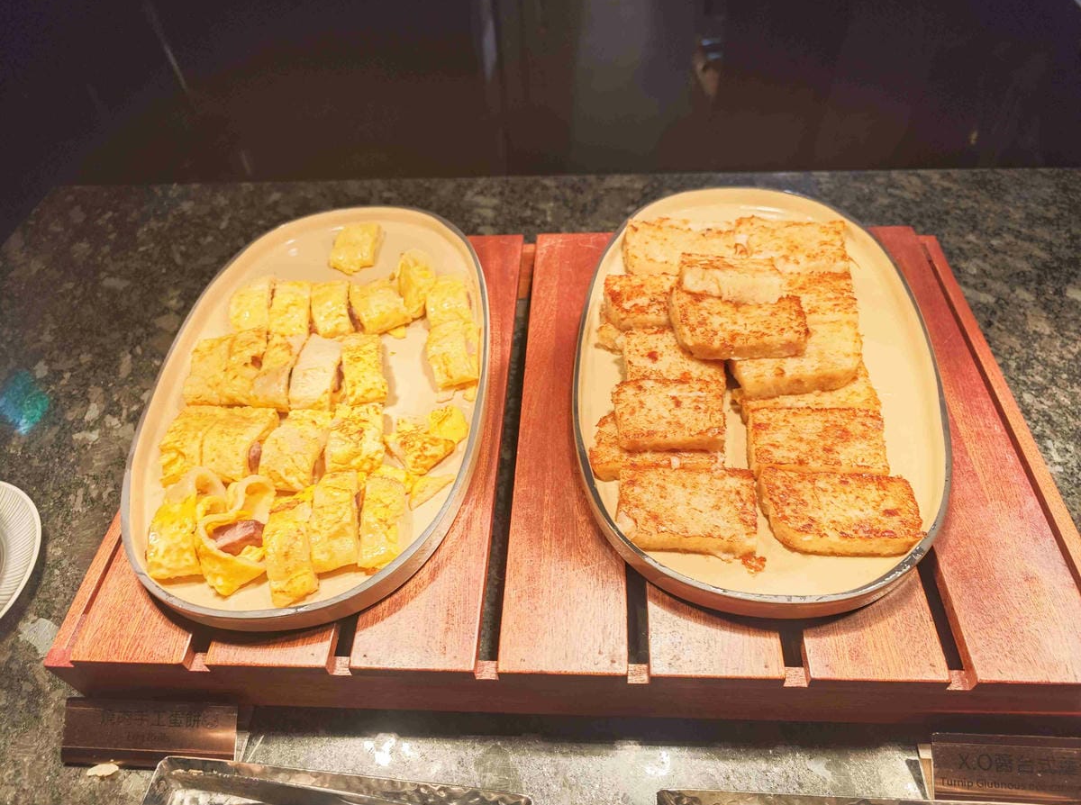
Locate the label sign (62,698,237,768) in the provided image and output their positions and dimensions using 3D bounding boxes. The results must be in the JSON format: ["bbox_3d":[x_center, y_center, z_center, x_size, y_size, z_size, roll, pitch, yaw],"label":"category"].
[{"bbox_3d":[-0.227,0.194,0.420,0.106,0.021,0.034,0,50,5],"label":"label sign"}]

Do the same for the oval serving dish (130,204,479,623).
[{"bbox_3d":[-0.147,-0.018,0.494,0.227,0.026,0.357,-5,50,1],"label":"oval serving dish"}]

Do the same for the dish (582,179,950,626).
[{"bbox_3d":[0.138,-0.028,0.476,0.227,0.026,0.353,4,51,9],"label":"dish"}]

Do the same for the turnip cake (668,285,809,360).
[{"bbox_3d":[0.126,-0.051,0.460,0.078,0.017,0.043,-2,50,3],"label":"turnip cake"}]

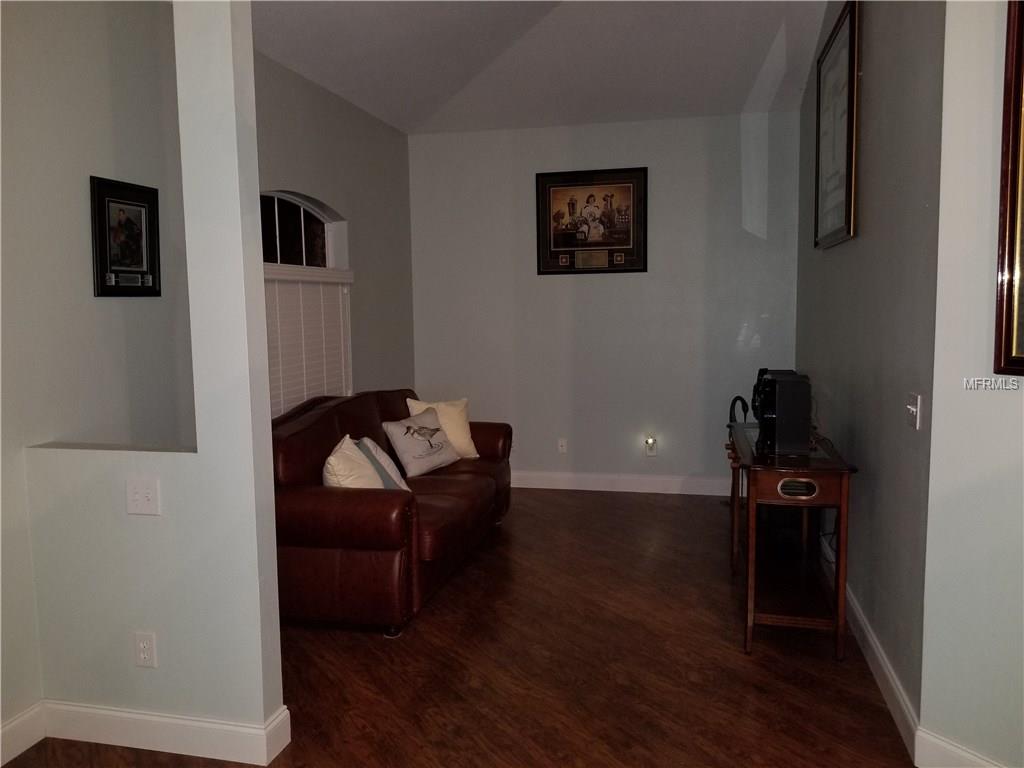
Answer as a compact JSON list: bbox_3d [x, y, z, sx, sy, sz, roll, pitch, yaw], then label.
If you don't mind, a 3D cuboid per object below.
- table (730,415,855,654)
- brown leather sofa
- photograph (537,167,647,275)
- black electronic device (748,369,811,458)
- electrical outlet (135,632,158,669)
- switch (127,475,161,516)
[{"bbox_3d":[1.210,0.650,3.479,0.443,0.776,1.080,0,6,14],"label":"table"},{"bbox_3d":[-0.676,0.527,4.229,0.903,0.935,2.050,0,6,14],"label":"brown leather sofa"},{"bbox_3d":[0.584,-1.198,5.689,0.823,0.754,0.035,0,6,14],"label":"photograph"},{"bbox_3d":[1.141,0.117,3.296,0.230,0.330,0.270,0,6,14],"label":"black electronic device"},{"bbox_3d":[-1.165,0.846,2.440,0.071,0.115,0.012,0,6,14],"label":"electrical outlet"},{"bbox_3d":[-1.146,0.353,2.386,0.118,0.114,0.012,0,6,14],"label":"switch"}]

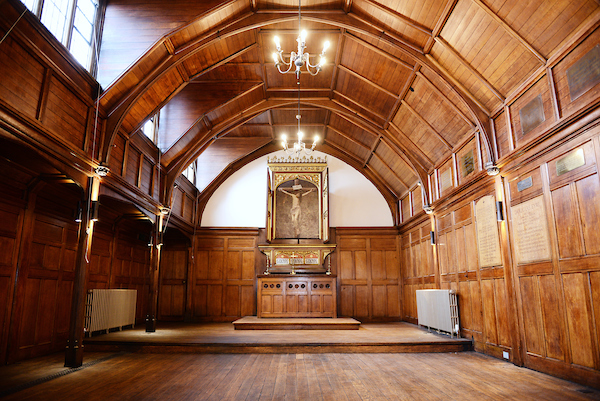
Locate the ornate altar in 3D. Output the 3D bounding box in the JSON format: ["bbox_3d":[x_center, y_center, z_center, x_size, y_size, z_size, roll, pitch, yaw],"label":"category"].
[{"bbox_3d":[-0.062,0.930,10.931,2.112,4.360,0.678,0,-13,-1],"label":"ornate altar"}]

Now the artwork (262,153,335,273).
[{"bbox_3d":[-0.066,0.418,11.097,2.050,3.289,0.590,0,-13,-1],"label":"artwork"}]

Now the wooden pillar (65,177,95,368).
[{"bbox_3d":[-2.824,0.875,5.289,0.202,2.471,0.202,0,-13,-1],"label":"wooden pillar"}]

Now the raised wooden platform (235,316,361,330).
[{"bbox_3d":[-0.072,2.942,9.641,2.746,0.148,2.306,0,-13,-1],"label":"raised wooden platform"}]

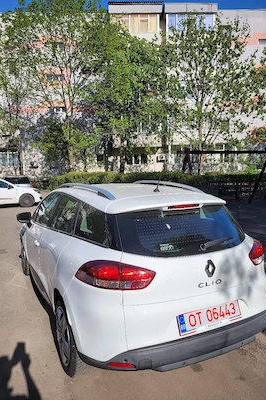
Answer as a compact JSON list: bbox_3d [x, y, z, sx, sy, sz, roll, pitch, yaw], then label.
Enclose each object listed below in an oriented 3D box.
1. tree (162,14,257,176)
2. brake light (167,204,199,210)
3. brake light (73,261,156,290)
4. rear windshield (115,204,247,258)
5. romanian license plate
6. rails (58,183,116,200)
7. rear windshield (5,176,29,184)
[{"bbox_3d":[5.139,-6.191,19.906,6.300,11.600,6.300,-3,6,-26],"label":"tree"},{"bbox_3d":[0.381,0.051,2.271,0.290,0.028,0.040,-3,6,-26],"label":"brake light"},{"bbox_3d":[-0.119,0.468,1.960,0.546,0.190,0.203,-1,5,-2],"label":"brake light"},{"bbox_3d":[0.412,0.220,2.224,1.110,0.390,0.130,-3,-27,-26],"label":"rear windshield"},{"bbox_3d":[0.535,0.793,2.047,0.530,0.130,0.020,-3,-11,-26],"label":"romanian license plate"},{"bbox_3d":[-0.518,-0.108,2.938,0.070,0.100,1.680,-3,6,-26],"label":"rails"},{"bbox_3d":[-6.189,-1.028,16.000,1.360,0.460,0.140,-3,-22,-26],"label":"rear windshield"}]

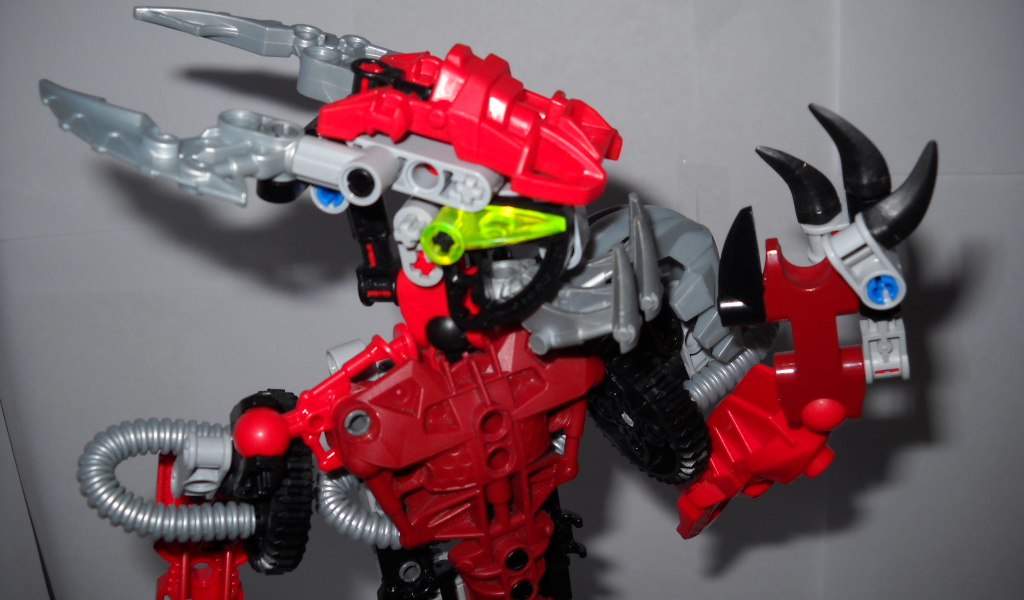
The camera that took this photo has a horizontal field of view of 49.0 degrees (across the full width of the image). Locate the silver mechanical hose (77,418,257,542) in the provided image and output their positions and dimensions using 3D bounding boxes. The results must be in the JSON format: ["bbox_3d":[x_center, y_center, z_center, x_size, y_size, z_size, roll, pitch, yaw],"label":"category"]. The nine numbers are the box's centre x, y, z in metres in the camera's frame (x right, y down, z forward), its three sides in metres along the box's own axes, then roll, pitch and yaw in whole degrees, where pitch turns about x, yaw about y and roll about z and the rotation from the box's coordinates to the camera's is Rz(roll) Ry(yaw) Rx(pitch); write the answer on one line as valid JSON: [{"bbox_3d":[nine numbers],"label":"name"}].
[{"bbox_3d":[-0.065,0.034,0.211,0.035,0.024,0.008,0,-19,0],"label":"silver mechanical hose"}]

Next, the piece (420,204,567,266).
[{"bbox_3d":[-0.003,-0.012,0.193,0.025,0.008,0.008,-1,37,23],"label":"piece"}]

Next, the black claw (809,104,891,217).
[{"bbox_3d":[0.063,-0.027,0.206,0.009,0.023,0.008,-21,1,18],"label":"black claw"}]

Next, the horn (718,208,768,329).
[{"bbox_3d":[0.042,-0.006,0.203,0.009,0.022,0.009,4,7,0],"label":"horn"}]

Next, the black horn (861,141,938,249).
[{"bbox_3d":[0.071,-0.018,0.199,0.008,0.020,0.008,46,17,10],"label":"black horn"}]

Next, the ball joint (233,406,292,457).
[{"bbox_3d":[-0.046,0.025,0.206,0.010,0.010,0.010,-2,13,0],"label":"ball joint"}]

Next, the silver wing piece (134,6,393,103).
[{"bbox_3d":[-0.050,-0.050,0.219,0.053,0.009,0.019,16,42,9],"label":"silver wing piece"}]

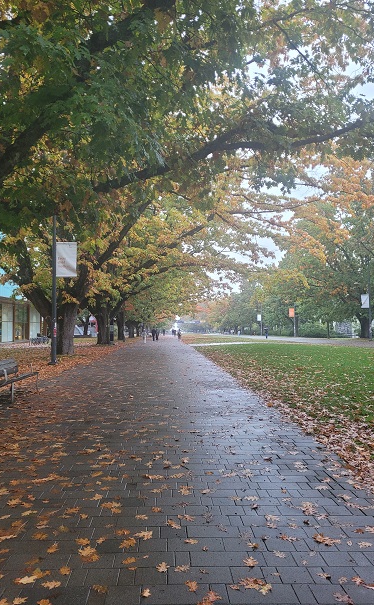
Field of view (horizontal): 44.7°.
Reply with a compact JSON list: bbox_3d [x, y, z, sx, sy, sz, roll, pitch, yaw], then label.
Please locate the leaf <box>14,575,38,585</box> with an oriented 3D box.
[{"bbox_3d":[-1.026,1.758,2.886,0.149,0.025,0.096,0,-3,0],"label":"leaf"}]

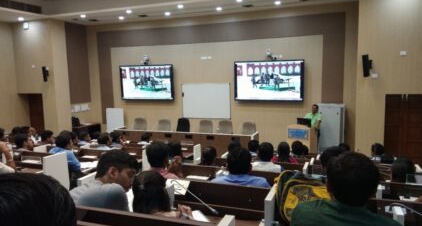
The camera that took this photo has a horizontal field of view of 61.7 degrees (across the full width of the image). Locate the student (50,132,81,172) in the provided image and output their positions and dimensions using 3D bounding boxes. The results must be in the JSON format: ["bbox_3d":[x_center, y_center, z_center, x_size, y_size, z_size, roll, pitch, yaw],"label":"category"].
[{"bbox_3d":[-1.880,0.830,4.854,0.500,1.200,0.720,2,8,30],"label":"student"}]

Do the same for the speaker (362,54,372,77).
[{"bbox_3d":[3.185,-0.958,7.200,0.150,0.450,0.130,-12,11,-25],"label":"speaker"}]

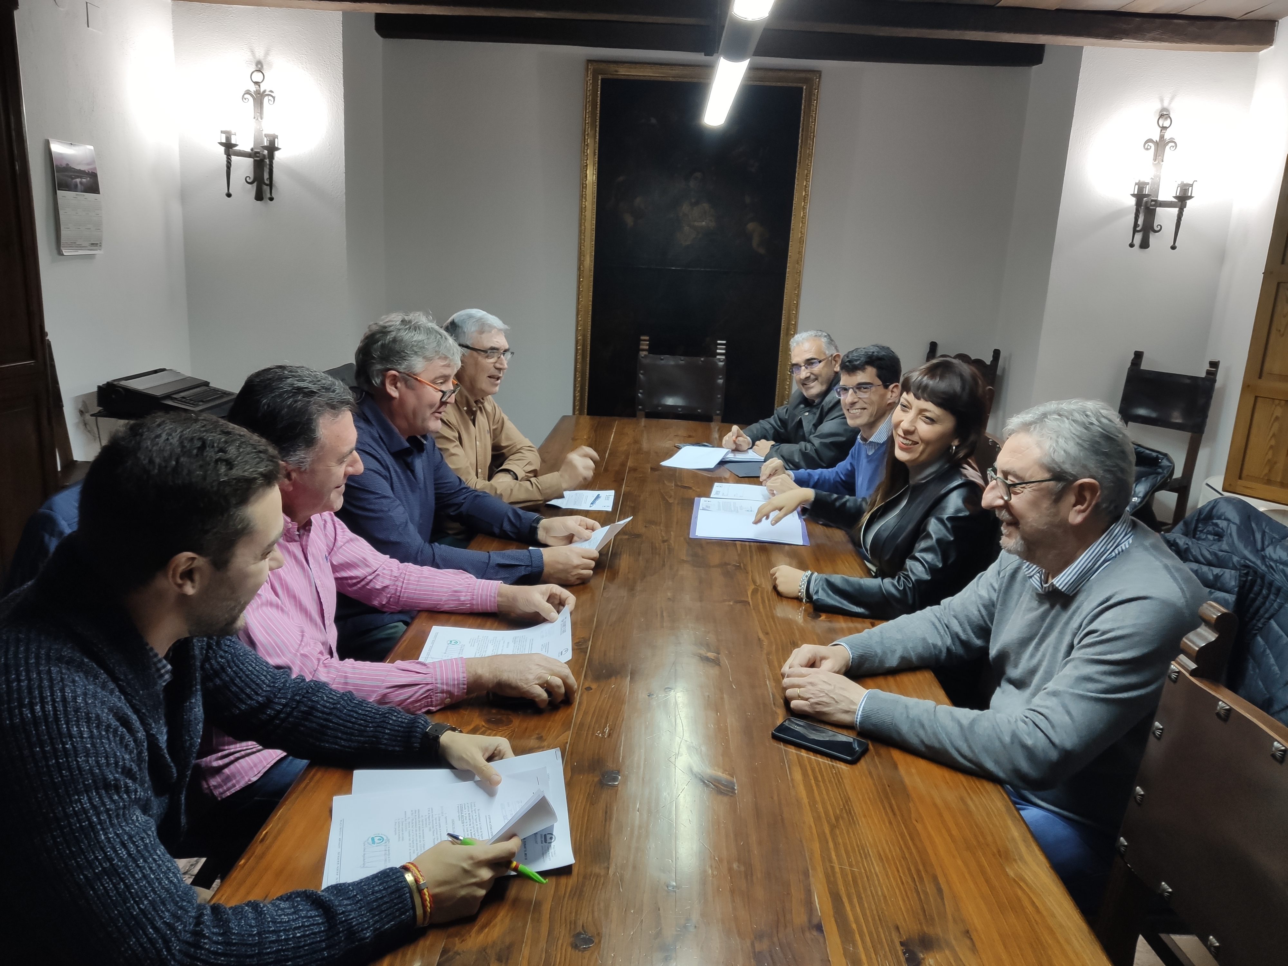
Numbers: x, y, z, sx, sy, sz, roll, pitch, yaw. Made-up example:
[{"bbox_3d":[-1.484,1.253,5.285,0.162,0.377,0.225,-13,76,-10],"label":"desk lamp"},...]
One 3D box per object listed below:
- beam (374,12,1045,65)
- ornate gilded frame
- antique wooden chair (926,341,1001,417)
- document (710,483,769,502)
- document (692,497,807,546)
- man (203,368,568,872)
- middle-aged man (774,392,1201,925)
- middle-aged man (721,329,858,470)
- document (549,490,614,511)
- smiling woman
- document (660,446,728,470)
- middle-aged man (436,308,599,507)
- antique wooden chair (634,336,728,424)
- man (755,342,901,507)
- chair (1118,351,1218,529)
[{"bbox_3d":[0.355,-2.449,5.532,3.650,0.150,0.180,3,13,2],"label":"beam"},{"bbox_3d":[0.311,-1.410,6.537,1.471,2.451,0.080,3,13,1],"label":"ornate gilded frame"},{"bbox_3d":[1.805,-0.276,6.110,0.480,1.080,0.480,15,18,43],"label":"antique wooden chair"},{"bbox_3d":[0.375,0.031,3.333,0.297,0.006,0.210,3,13,1],"label":"document"},{"bbox_3d":[0.316,0.106,3.056,0.320,0.012,0.460,3,13,0],"label":"document"},{"bbox_3d":[-0.511,0.429,1.882,0.700,1.330,0.560,3,13,1],"label":"man"},{"bbox_3d":[0.522,0.521,1.665,0.670,1.355,0.560,1,13,-7],"label":"middle-aged man"},{"bbox_3d":[0.657,0.063,3.783,0.660,1.300,0.560,-4,15,-28],"label":"middle-aged man"},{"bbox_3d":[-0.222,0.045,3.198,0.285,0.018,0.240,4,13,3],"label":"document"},{"bbox_3d":[0.617,0.341,2.483,0.660,1.345,0.570,-1,14,-18],"label":"smiling woman"},{"bbox_3d":[0.208,-0.100,3.881,0.205,0.020,0.300,6,13,14],"label":"document"},{"bbox_3d":[-0.513,0.146,3.059,0.680,1.347,0.560,7,14,18],"label":"middle-aged man"},{"bbox_3d":[0.155,-0.155,5.133,0.465,1.120,0.480,3,13,-1],"label":"antique wooden chair"},{"bbox_3d":[0.681,0.183,3.276,0.660,1.300,0.550,-2,14,-22],"label":"man"},{"bbox_3d":[2.769,-0.123,5.562,0.480,1.120,0.470,-9,18,-43],"label":"chair"}]

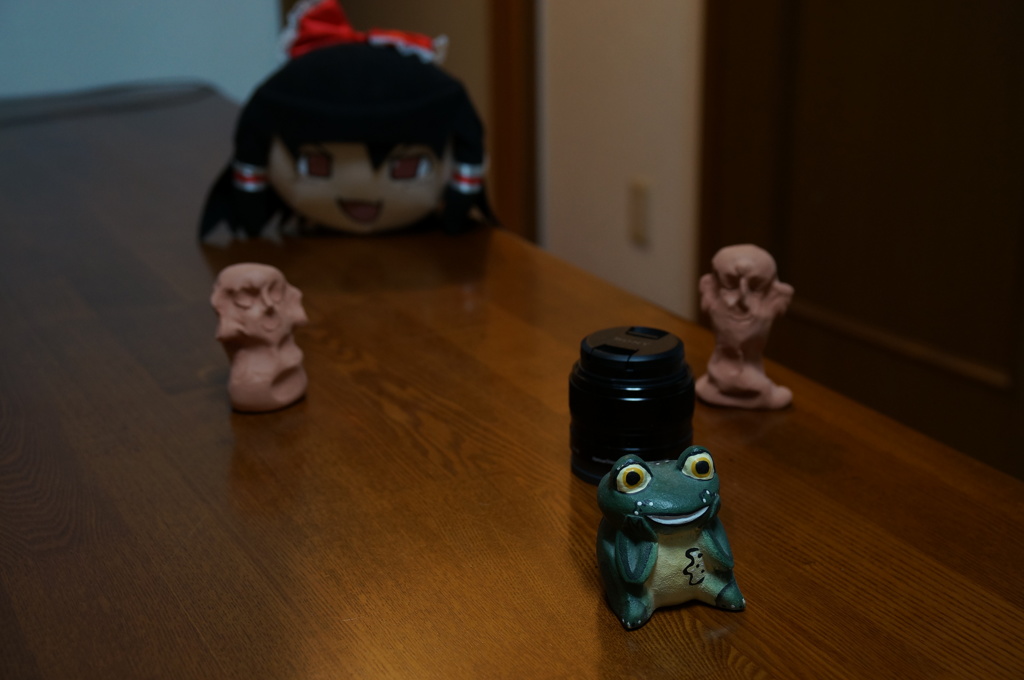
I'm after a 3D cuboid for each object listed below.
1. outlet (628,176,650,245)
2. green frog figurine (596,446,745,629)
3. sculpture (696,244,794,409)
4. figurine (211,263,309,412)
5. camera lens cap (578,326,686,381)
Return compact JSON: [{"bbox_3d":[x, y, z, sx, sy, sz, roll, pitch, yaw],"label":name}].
[{"bbox_3d":[0.244,-0.242,2.769,0.010,0.120,0.070,-12,22,-29],"label":"outlet"},{"bbox_3d":[0.063,0.075,0.607,0.057,0.069,0.053,-6,20,-17],"label":"green frog figurine"},{"bbox_3d":[0.133,-0.010,0.820,0.055,0.090,0.042,5,20,15],"label":"sculpture"},{"bbox_3d":[-0.142,-0.005,0.826,0.053,0.082,0.042,-7,20,-19],"label":"figurine"},{"bbox_3d":[0.060,0.005,0.725,0.053,0.009,0.053,-1,19,0],"label":"camera lens cap"}]

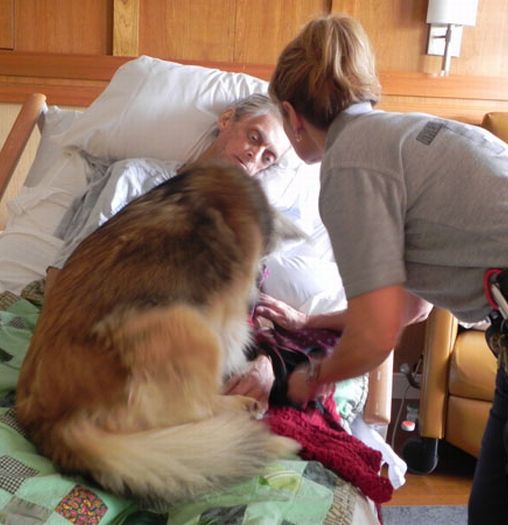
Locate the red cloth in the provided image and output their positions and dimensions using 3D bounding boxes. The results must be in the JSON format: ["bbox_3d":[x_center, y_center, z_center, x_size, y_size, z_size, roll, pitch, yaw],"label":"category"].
[{"bbox_3d":[0.138,0.347,1.614,0.280,0.120,0.170,12,14,39],"label":"red cloth"}]

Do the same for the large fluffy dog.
[{"bbox_3d":[-0.189,0.064,1.593,0.540,0.550,0.400,-4,13,-31],"label":"large fluffy dog"}]

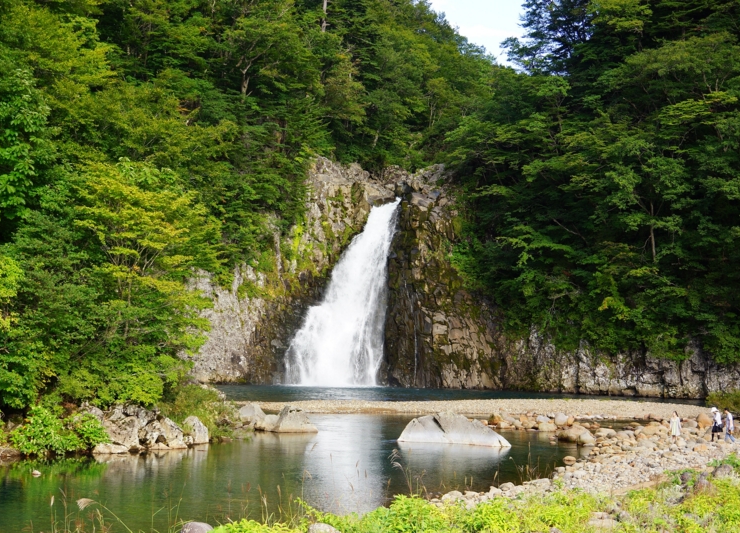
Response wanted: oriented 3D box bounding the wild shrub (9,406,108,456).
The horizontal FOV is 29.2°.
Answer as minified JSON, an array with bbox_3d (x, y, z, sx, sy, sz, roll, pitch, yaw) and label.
[{"bbox_3d":[-14.306,7.578,65.300,4.500,2.250,2.600,0,-4,0],"label":"wild shrub"}]

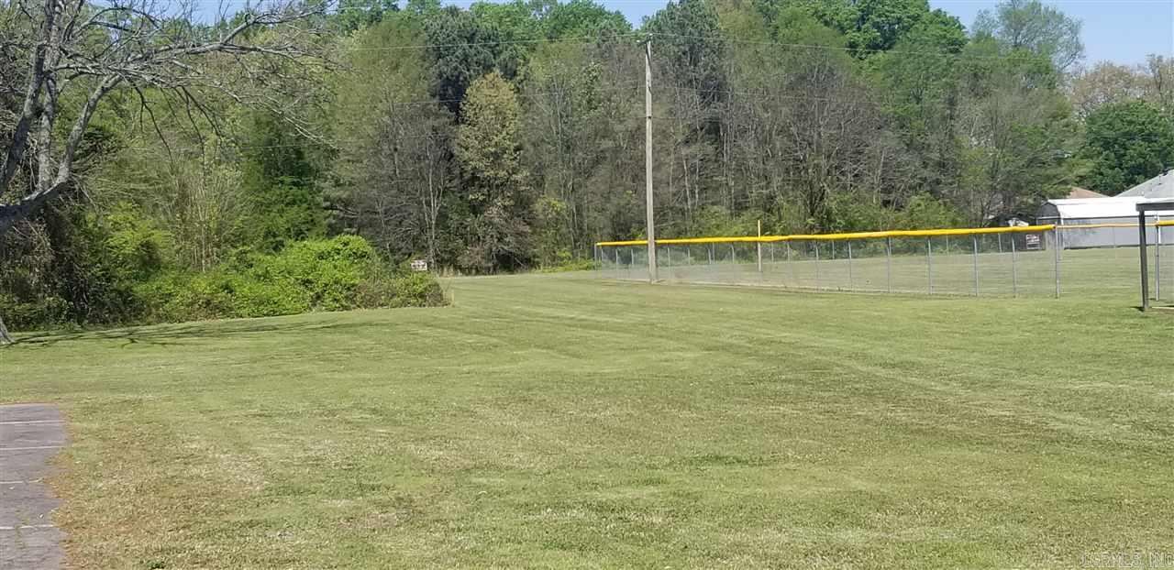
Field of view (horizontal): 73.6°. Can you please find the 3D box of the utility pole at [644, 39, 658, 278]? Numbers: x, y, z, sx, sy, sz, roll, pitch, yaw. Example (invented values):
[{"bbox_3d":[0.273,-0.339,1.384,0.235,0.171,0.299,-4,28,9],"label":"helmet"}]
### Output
[{"bbox_3d":[2.688,-5.244,32.945,0.290,10.260,0.290,-1,2,0],"label":"utility pole"}]

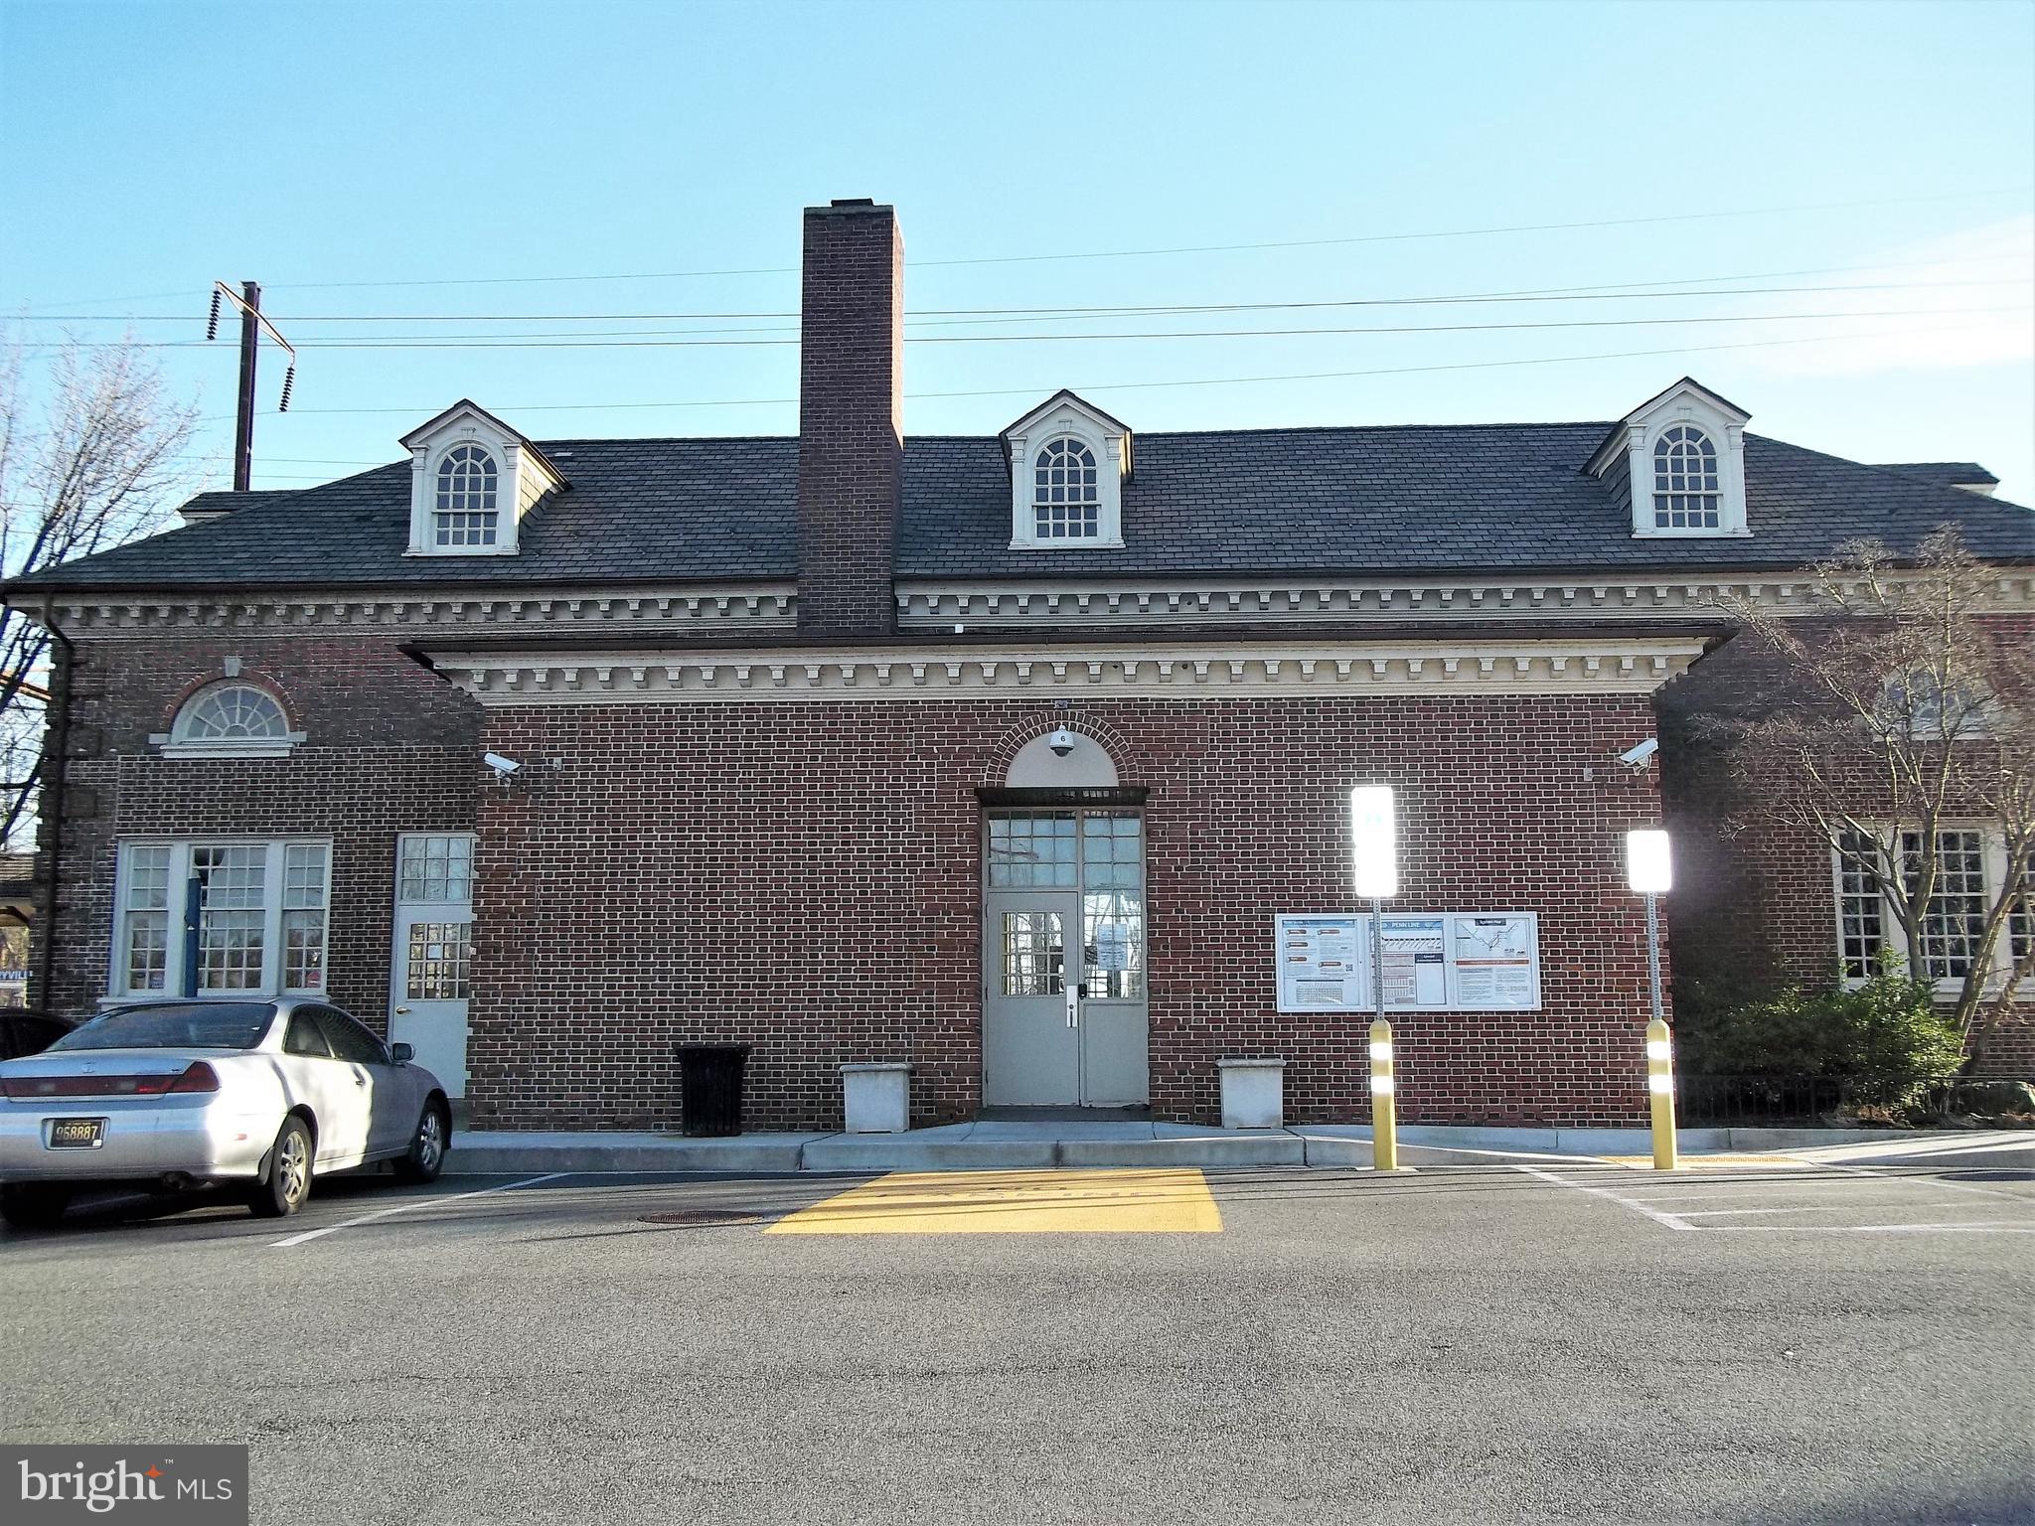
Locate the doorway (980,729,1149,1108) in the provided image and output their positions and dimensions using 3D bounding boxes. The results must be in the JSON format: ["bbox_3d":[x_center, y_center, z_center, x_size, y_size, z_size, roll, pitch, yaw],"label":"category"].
[{"bbox_3d":[0.462,1.493,18.394,1.642,3.687,0.300,-1,-8,2],"label":"doorway"}]

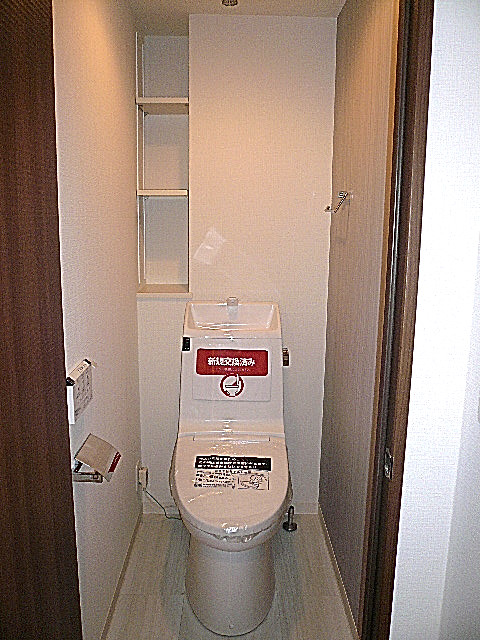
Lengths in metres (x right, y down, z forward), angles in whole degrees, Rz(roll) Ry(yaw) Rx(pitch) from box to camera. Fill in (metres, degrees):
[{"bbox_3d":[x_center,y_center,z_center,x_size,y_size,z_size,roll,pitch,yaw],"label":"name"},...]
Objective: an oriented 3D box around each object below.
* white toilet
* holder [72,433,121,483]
[{"bbox_3d":[-0.031,0.476,1.899,0.430,0.995,0.800,0,10,-1],"label":"white toilet"},{"bbox_3d":[-0.369,0.361,1.357,0.100,0.085,0.155,0,10,-1],"label":"holder"}]

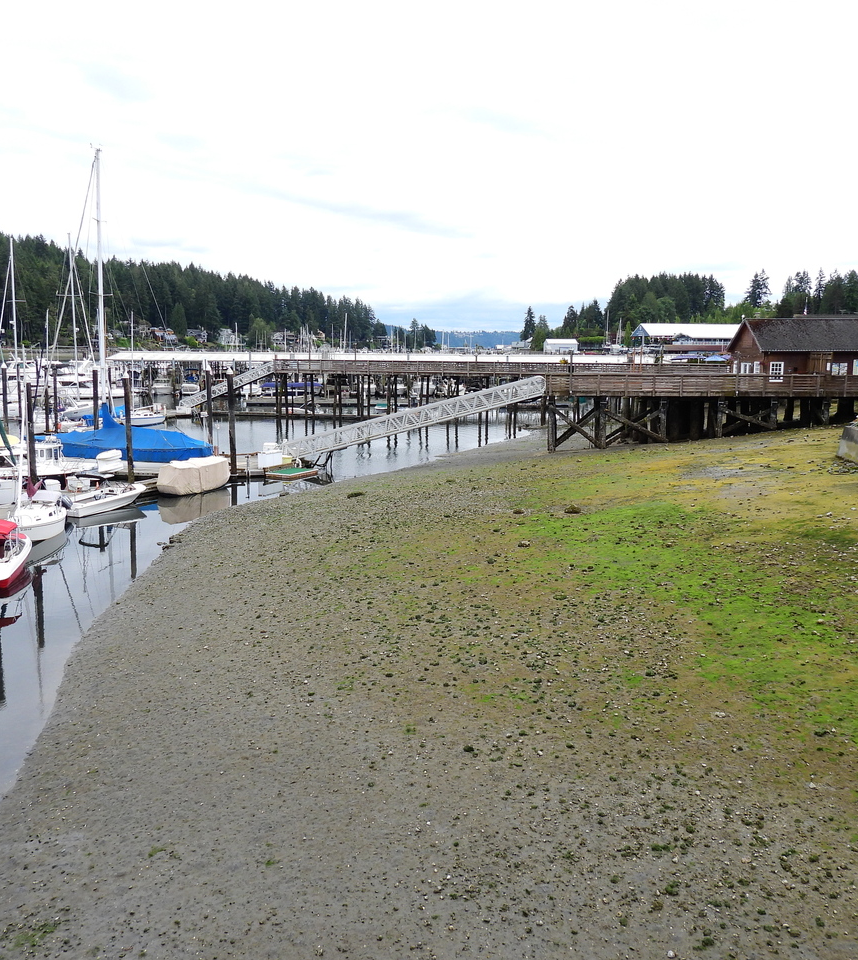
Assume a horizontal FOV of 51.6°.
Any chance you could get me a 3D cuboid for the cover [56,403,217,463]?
[{"bbox_3d":[-19.666,-2.859,57.358,11.300,3.600,3.600,0,9,2],"label":"cover"}]

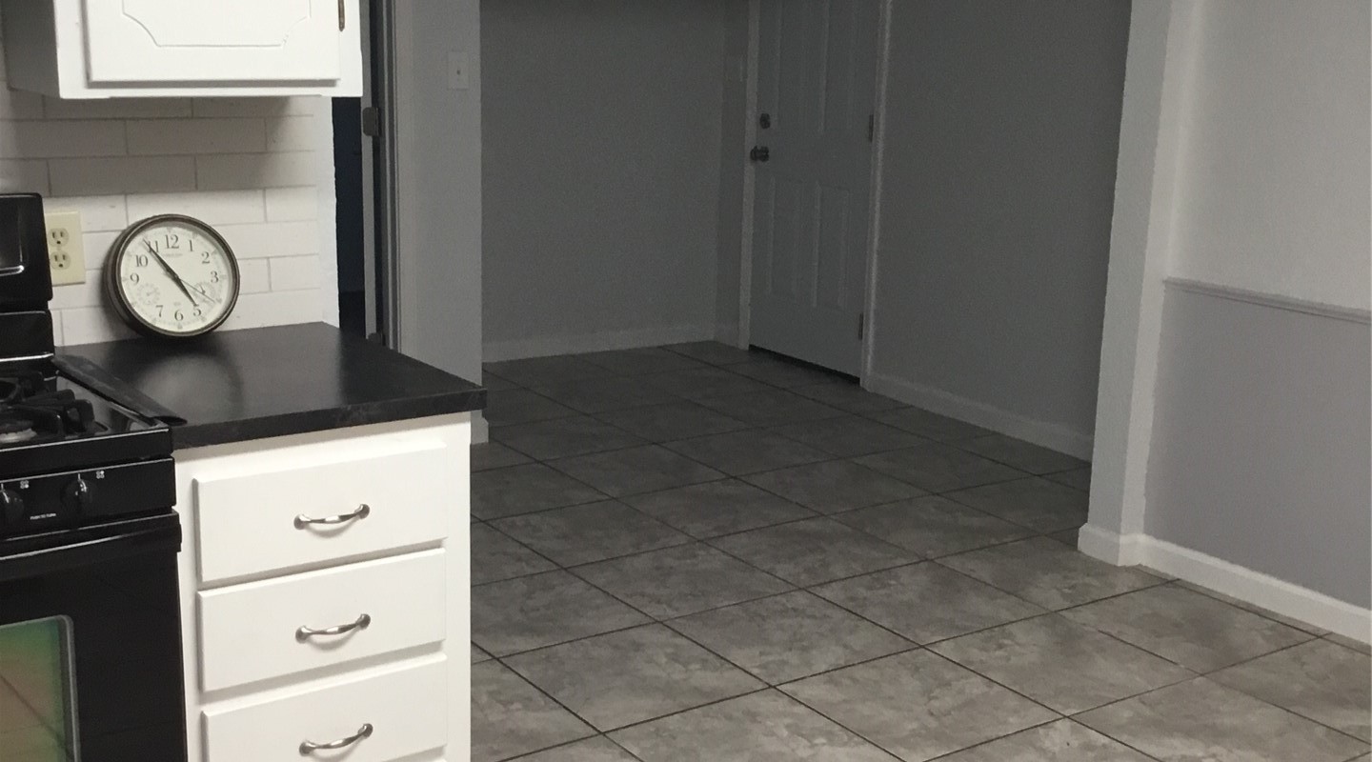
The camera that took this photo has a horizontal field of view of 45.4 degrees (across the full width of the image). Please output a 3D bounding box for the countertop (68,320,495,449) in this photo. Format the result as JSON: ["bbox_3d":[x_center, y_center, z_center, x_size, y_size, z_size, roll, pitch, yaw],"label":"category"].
[{"bbox_3d":[-0.669,-0.006,2.582,0.478,0.034,0.605,-7,16,-35],"label":"countertop"}]

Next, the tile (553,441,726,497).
[{"bbox_3d":[-0.161,0.298,5.330,0.452,0.012,0.452,-7,16,-35],"label":"tile"}]

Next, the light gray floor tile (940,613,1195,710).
[{"bbox_3d":[0.889,0.668,3.885,0.452,0.012,0.452,-7,16,-35],"label":"light gray floor tile"}]

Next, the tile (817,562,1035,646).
[{"bbox_3d":[0.629,0.577,4.259,0.450,0.010,0.450,-7,16,-35],"label":"tile"}]

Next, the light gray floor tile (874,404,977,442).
[{"bbox_3d":[0.898,0.162,6.081,0.303,0.012,0.449,-7,16,-35],"label":"light gray floor tile"}]

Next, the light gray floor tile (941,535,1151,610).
[{"bbox_3d":[0.999,0.528,4.505,0.452,0.012,0.452,-7,16,-35],"label":"light gray floor tile"}]

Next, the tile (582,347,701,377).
[{"bbox_3d":[-0.194,-0.073,6.934,0.449,0.012,0.412,-7,16,-35],"label":"tile"}]

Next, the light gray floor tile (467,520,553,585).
[{"bbox_3d":[-0.645,0.488,4.464,0.449,0.012,0.449,-7,16,-35],"label":"light gray floor tile"}]

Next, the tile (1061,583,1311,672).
[{"bbox_3d":[1.265,0.622,4.156,0.450,0.010,0.450,-7,16,-35],"label":"tile"}]

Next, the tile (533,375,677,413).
[{"bbox_3d":[-0.315,0.064,6.327,0.449,0.012,0.449,-7,16,-35],"label":"tile"}]

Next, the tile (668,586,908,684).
[{"bbox_3d":[0.254,0.624,3.988,0.452,0.012,0.452,-7,16,-35],"label":"tile"}]

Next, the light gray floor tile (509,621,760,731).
[{"bbox_3d":[-0.118,0.672,3.740,0.450,0.010,0.450,-7,16,-35],"label":"light gray floor tile"}]

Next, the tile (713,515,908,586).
[{"bbox_3d":[0.365,0.485,4.621,0.449,0.012,0.449,-7,16,-35],"label":"tile"}]

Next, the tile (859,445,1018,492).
[{"bbox_3d":[0.851,0.295,5.486,0.451,0.012,0.451,-7,16,-35],"label":"tile"}]

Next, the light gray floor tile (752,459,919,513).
[{"bbox_3d":[0.474,0.343,5.227,0.452,0.012,0.452,-7,16,-35],"label":"light gray floor tile"}]

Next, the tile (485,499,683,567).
[{"bbox_3d":[-0.270,0.438,4.710,0.451,0.012,0.451,-7,16,-35],"label":"tile"}]

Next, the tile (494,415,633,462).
[{"bbox_3d":[-0.424,0.205,5.691,0.452,0.012,0.452,-7,16,-35],"label":"tile"}]

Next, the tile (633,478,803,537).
[{"bbox_3d":[0.102,0.390,4.973,0.451,0.012,0.451,-7,16,-35],"label":"tile"}]

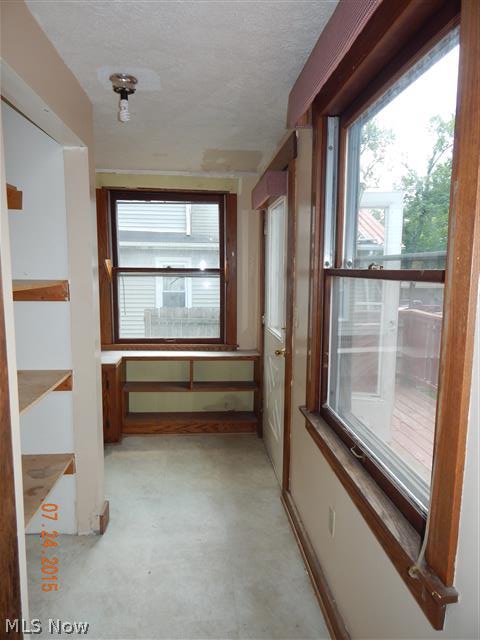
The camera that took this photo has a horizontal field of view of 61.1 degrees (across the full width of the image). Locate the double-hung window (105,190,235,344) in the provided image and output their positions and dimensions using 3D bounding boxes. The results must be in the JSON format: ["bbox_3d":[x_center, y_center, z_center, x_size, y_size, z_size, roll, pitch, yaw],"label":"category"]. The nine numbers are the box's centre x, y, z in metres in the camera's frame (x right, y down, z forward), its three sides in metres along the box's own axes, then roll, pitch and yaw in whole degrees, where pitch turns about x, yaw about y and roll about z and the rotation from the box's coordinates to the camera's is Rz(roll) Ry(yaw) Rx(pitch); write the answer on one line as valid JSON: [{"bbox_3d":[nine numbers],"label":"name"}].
[{"bbox_3d":[-0.651,-0.459,3.825,1.248,1.419,0.110,0,6,-6],"label":"double-hung window"}]

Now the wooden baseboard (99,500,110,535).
[{"bbox_3d":[-0.774,1.129,2.328,0.018,0.105,0.173,0,6,-6],"label":"wooden baseboard"}]

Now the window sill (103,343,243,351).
[{"bbox_3d":[-0.648,0.251,3.845,1.289,0.056,0.110,0,6,-6],"label":"window sill"}]

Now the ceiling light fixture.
[{"bbox_3d":[-0.529,-1.010,1.869,0.120,0.188,0.120,0,6,-6],"label":"ceiling light fixture"}]

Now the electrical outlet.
[{"bbox_3d":[0.383,0.845,1.707,0.008,0.114,0.070,0,6,-6],"label":"electrical outlet"}]

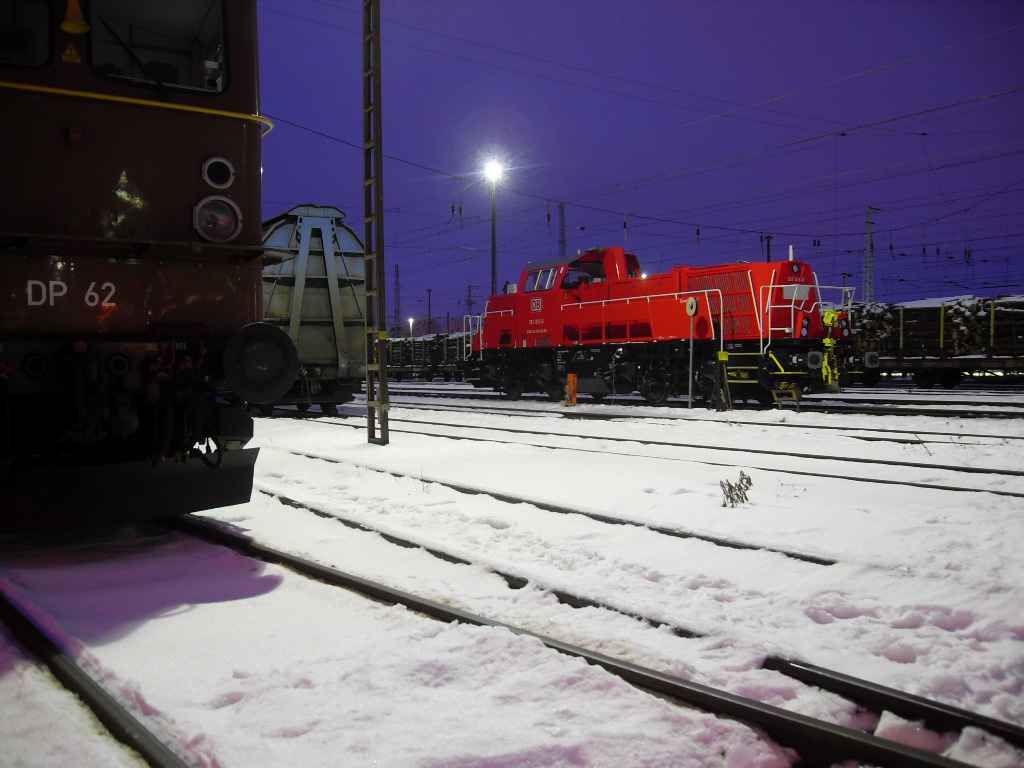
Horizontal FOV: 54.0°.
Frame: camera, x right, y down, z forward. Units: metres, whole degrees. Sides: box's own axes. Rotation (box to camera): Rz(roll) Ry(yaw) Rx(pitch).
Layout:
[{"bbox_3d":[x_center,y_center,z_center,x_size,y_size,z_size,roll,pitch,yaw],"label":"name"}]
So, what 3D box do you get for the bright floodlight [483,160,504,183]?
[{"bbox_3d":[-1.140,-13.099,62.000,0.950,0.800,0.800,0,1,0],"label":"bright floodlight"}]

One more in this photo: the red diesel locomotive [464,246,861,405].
[{"bbox_3d":[3.197,-1.682,28.654,3.070,4.270,15.600,0,1,-31],"label":"red diesel locomotive"}]

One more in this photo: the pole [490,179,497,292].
[{"bbox_3d":[-1.115,-6.147,62.057,0.320,12.800,0.320,0,1,0],"label":"pole"}]

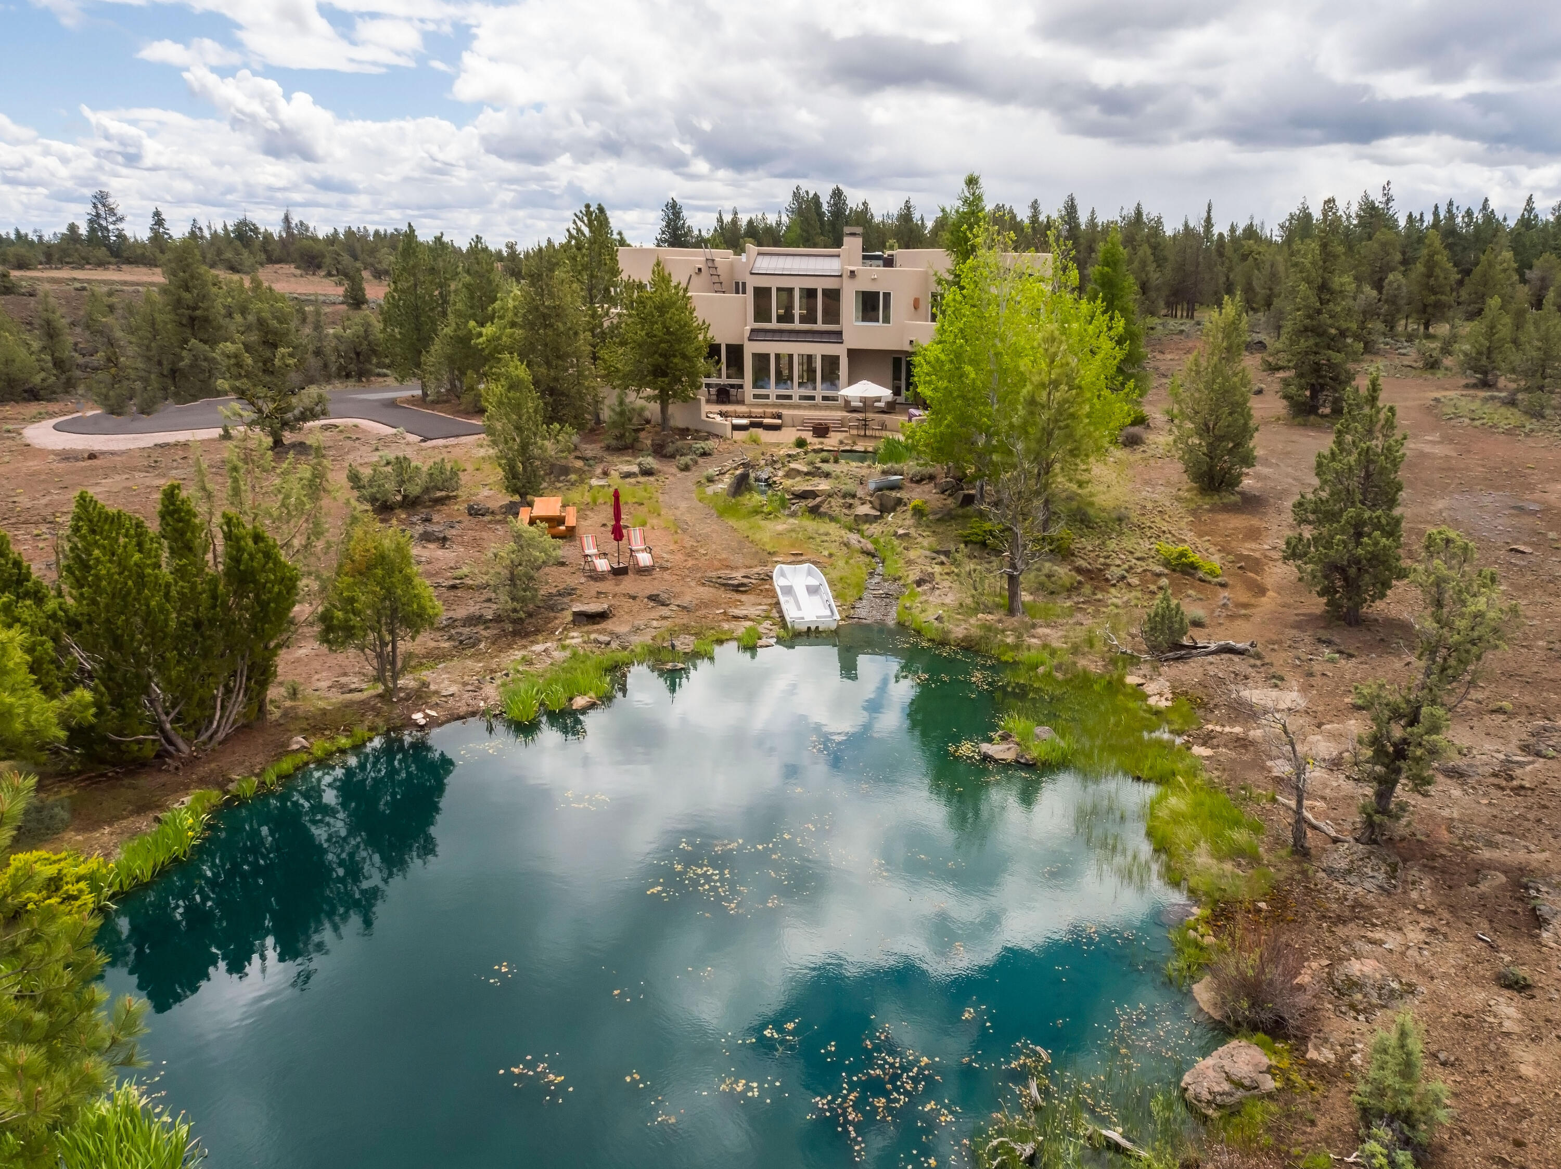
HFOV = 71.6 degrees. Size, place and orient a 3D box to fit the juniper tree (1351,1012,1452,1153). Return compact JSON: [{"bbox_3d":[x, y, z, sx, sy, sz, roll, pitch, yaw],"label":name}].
[{"bbox_3d":[6.325,4.922,10.891,1.020,1.430,1.000,0,17,0],"label":"juniper tree"}]

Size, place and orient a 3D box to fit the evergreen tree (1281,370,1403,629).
[{"bbox_3d":[14.073,-1.985,25.714,2.810,6.150,2.810,0,17,0],"label":"evergreen tree"}]

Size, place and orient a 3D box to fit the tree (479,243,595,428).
[{"bbox_3d":[-9.873,-10.210,44.449,4.700,7.190,4.300,0,17,0],"label":"tree"}]

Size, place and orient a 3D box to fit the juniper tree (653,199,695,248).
[{"bbox_3d":[-8.088,-23.576,80.586,3.900,9.680,3.800,0,17,0],"label":"juniper tree"}]

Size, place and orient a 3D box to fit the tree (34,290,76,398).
[{"bbox_3d":[-37.819,-12.611,56.378,2.225,5.228,2.225,0,17,0],"label":"tree"}]

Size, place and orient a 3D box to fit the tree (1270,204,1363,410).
[{"bbox_3d":[25.235,-12.669,49.720,4.260,9.500,4.260,0,17,0],"label":"tree"}]

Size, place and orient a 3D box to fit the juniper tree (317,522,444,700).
[{"bbox_3d":[-8.705,0.568,23.433,2.668,4.155,2.668,0,17,0],"label":"juniper tree"}]

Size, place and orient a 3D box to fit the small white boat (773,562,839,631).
[{"bbox_3d":[0.614,0.420,30.958,1.420,0.570,3.100,-3,27,-12],"label":"small white boat"}]

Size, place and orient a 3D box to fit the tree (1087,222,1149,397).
[{"bbox_3d":[17.206,-13.599,54.105,3.170,8.230,3.170,0,17,0],"label":"tree"}]

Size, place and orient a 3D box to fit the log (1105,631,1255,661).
[{"bbox_3d":[9.560,1.391,25.739,3.400,0.500,0.800,0,17,0],"label":"log"}]

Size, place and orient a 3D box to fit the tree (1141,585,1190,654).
[{"bbox_3d":[9.442,0.828,26.458,1.190,1.670,1.190,0,17,0],"label":"tree"}]

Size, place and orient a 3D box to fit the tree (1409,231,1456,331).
[{"bbox_3d":[54.214,-25.161,89.831,3.900,8.000,3.800,0,17,0],"label":"tree"}]

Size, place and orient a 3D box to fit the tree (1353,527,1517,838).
[{"bbox_3d":[10.020,1.633,16.679,2.180,5.080,2.180,0,17,0],"label":"tree"}]

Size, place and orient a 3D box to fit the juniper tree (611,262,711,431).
[{"bbox_3d":[-5.110,-10.401,46.968,4.342,7.158,4.342,0,17,0],"label":"juniper tree"}]

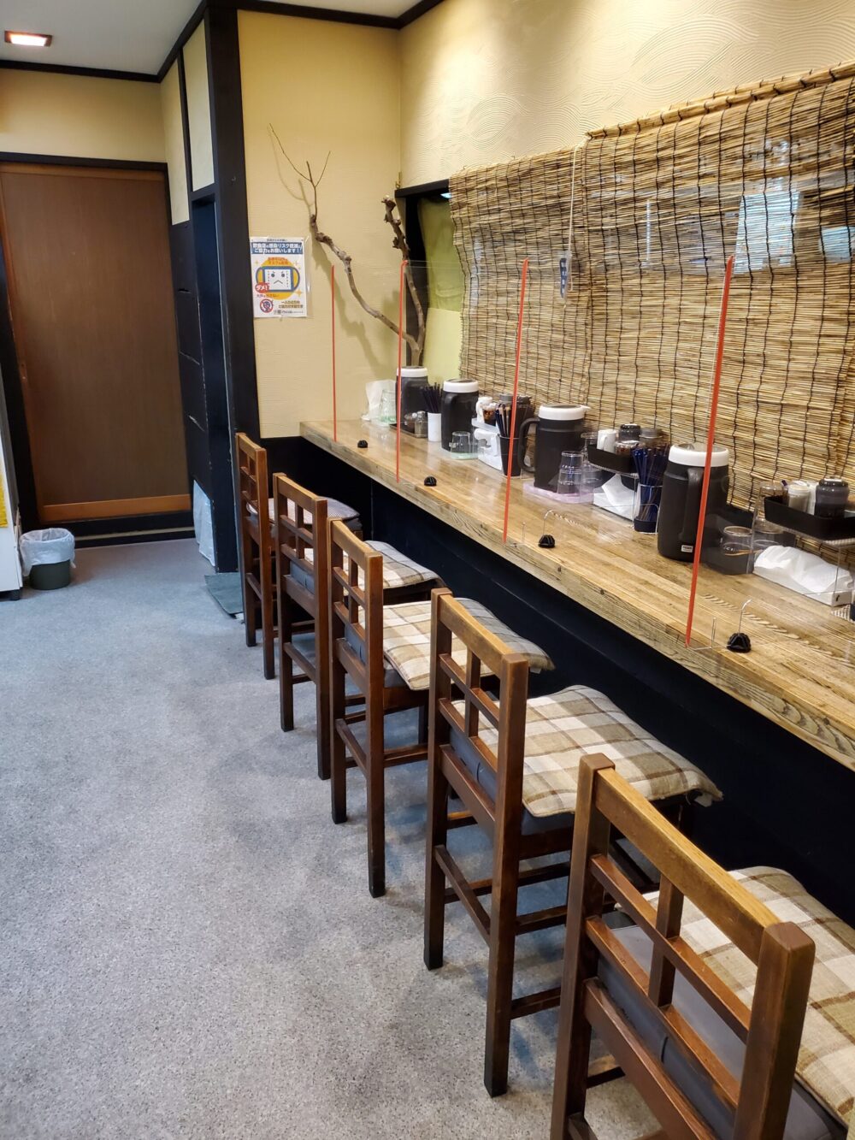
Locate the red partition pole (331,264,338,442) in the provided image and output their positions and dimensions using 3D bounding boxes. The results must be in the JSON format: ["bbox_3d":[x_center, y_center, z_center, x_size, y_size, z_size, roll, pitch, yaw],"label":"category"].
[{"bbox_3d":[-0.335,-0.768,3.073,0.012,0.617,0.012,-7,20,-22],"label":"red partition pole"}]

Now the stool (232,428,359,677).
[{"bbox_3d":[-0.474,-0.072,3.268,0.400,0.854,0.350,-7,20,-22],"label":"stool"}]

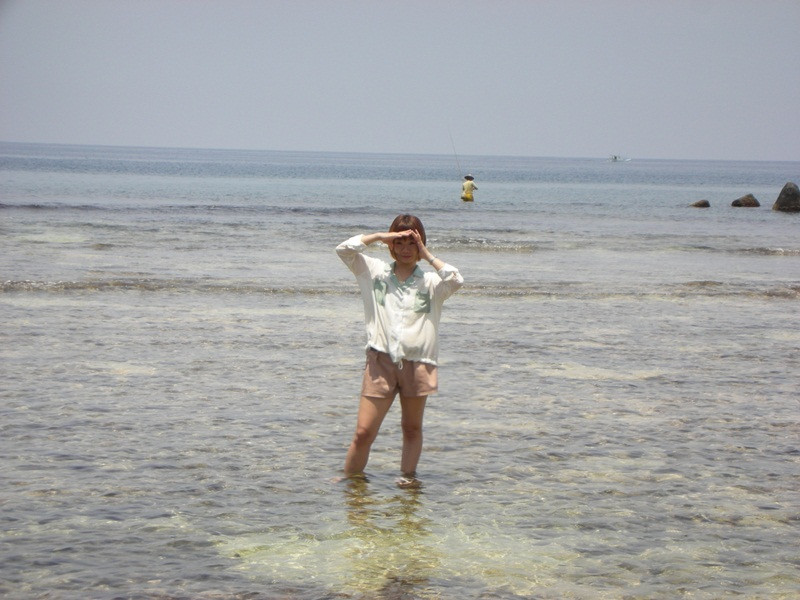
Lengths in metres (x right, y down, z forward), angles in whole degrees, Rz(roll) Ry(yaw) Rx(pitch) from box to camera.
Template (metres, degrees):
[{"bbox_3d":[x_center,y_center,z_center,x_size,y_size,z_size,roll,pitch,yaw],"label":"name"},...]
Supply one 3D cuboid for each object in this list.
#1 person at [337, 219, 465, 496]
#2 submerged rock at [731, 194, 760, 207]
[{"bbox_3d":[-0.007,0.321,13.200,0.700,1.580,0.420,1,4,-2],"label":"person"},{"bbox_3d":[12.942,-3.705,90.900,1.120,0.500,0.850,2,4,8],"label":"submerged rock"}]

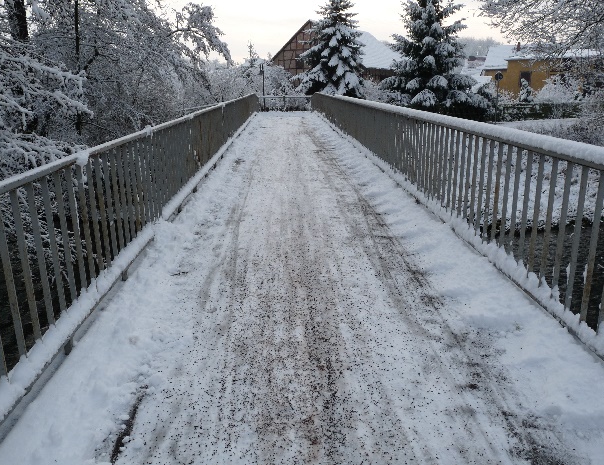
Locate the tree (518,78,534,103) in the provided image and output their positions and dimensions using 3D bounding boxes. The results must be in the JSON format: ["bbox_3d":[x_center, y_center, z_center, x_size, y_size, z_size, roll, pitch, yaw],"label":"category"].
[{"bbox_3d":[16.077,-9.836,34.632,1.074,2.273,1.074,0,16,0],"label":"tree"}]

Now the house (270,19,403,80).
[{"bbox_3d":[4.414,-18.607,54.623,12.639,8.528,12.542,11,20,33],"label":"house"}]

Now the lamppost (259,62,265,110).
[{"bbox_3d":[-2.769,-10.207,34.002,0.420,3.232,0.420,0,16,0],"label":"lamppost"}]

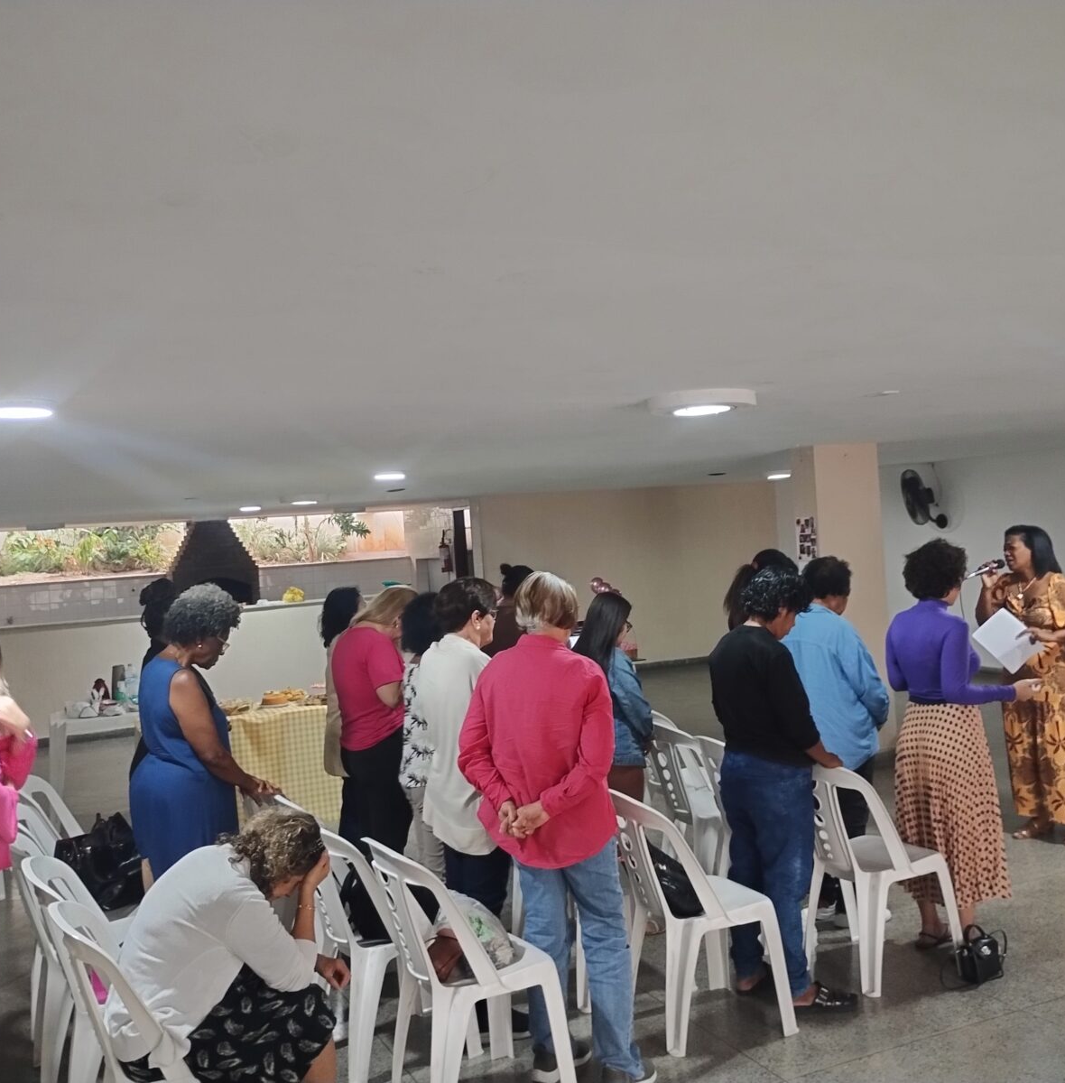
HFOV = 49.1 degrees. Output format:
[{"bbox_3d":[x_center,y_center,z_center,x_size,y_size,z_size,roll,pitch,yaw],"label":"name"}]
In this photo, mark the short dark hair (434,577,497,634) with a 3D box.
[{"bbox_3d":[-0.232,0.223,4.050,0.220,0.210,0.190,-4,1,-33],"label":"short dark hair"}]

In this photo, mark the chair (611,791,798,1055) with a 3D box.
[{"bbox_3d":[0.539,1.247,4.051,0.530,0.870,0.460,-4,1,-19],"label":"chair"}]

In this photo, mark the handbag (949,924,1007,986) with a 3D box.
[{"bbox_3d":[1.653,1.512,4.314,0.170,0.200,0.120,-4,0,-24],"label":"handbag"}]

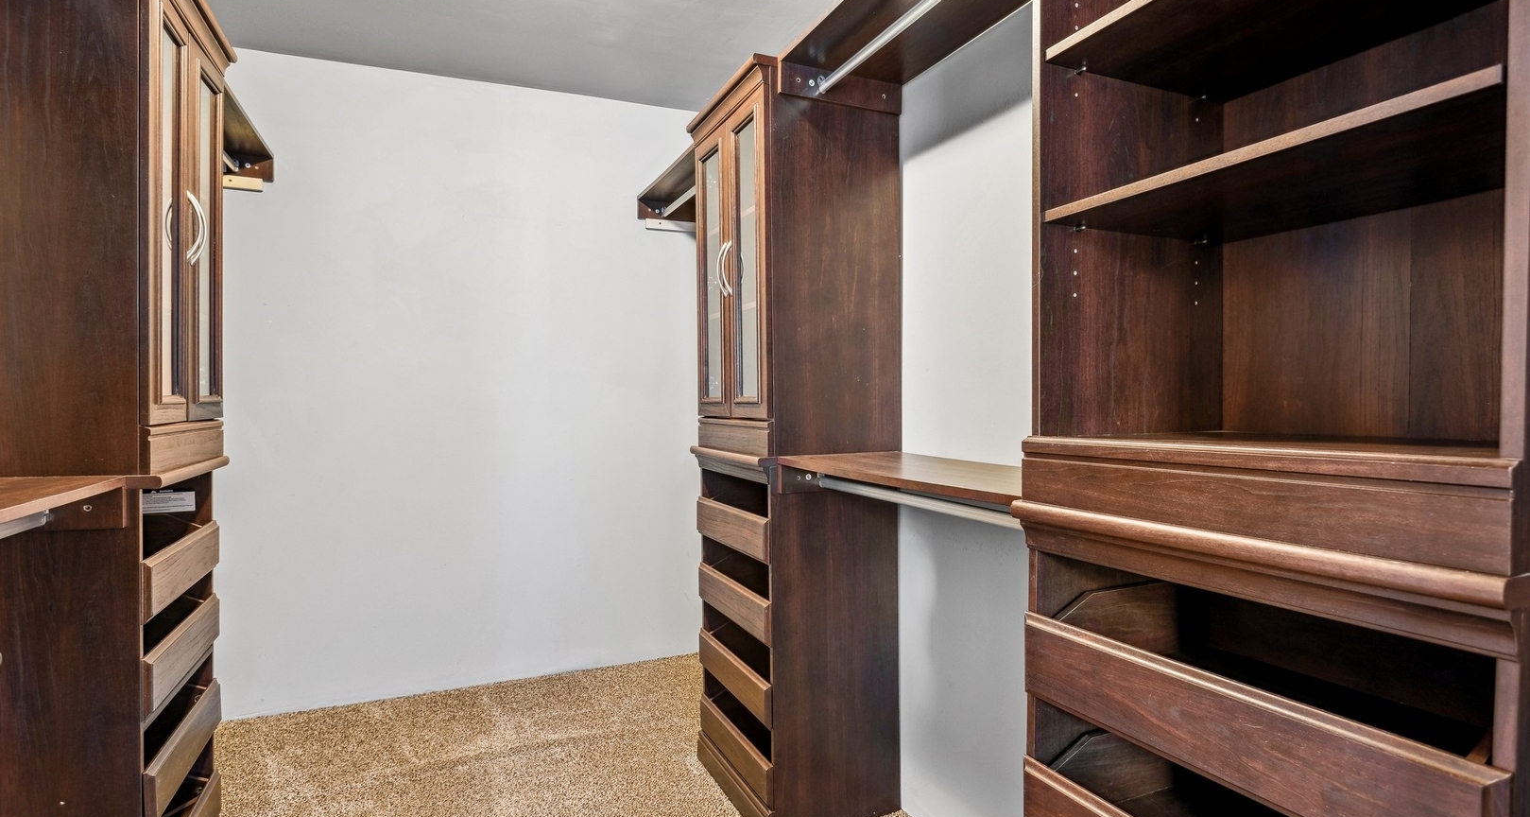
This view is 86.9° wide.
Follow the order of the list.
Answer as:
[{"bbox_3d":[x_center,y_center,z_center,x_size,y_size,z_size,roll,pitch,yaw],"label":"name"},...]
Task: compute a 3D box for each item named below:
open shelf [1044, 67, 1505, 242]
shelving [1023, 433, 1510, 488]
[{"bbox_3d":[0.678,-0.275,0.987,0.375,0.017,0.531,0,0,-23],"label":"open shelf"},{"bbox_3d":[0.666,0.052,0.977,0.404,0.026,0.560,0,0,-23],"label":"shelving"}]

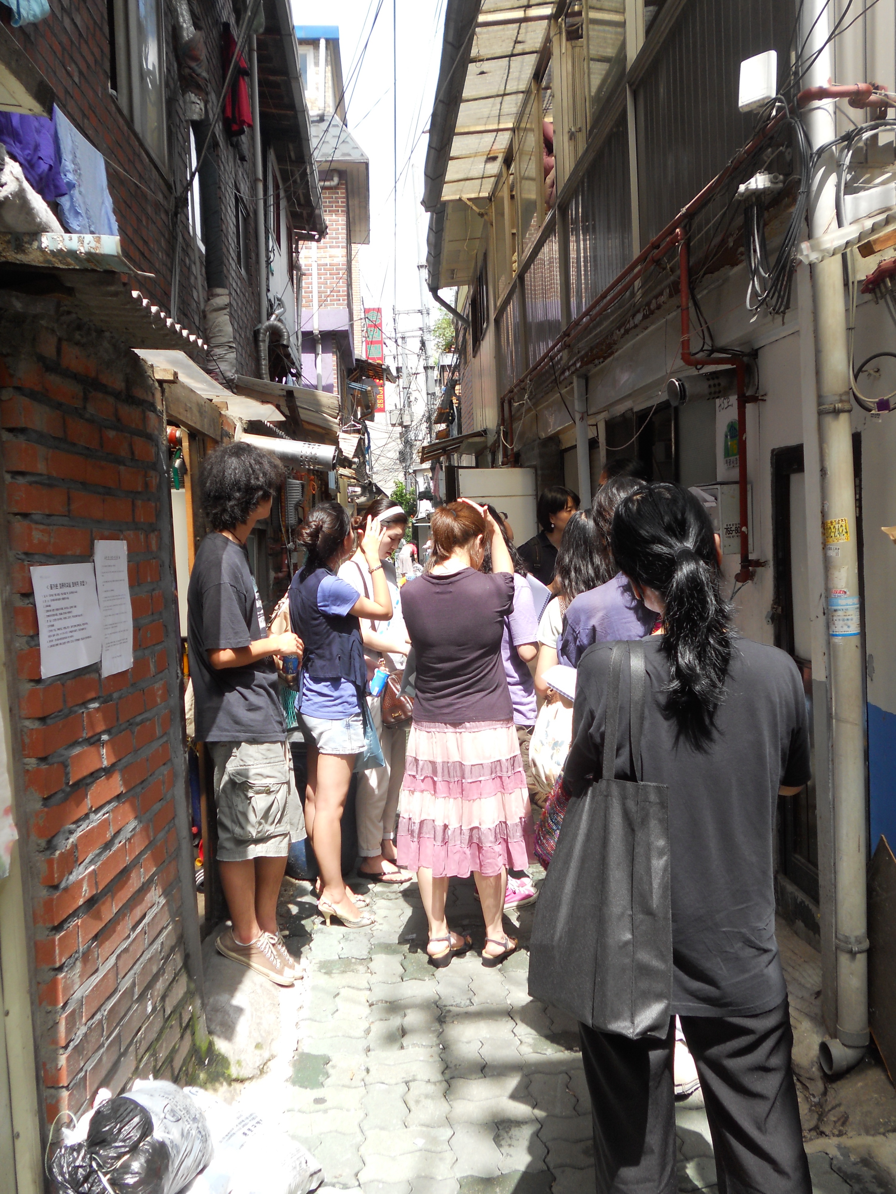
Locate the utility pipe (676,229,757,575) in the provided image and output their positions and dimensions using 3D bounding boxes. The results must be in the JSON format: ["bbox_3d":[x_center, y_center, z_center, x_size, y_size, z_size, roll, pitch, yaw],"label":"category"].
[{"bbox_3d":[1.004,-0.707,4.143,0.249,1.313,0.070,-2,3,-4],"label":"utility pipe"}]

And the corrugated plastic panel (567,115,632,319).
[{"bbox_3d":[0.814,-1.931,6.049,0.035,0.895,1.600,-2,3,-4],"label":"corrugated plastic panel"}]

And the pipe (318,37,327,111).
[{"bbox_3d":[-1.986,-8.274,17.500,0.090,1.170,0.090,1,3,-4],"label":"pipe"}]

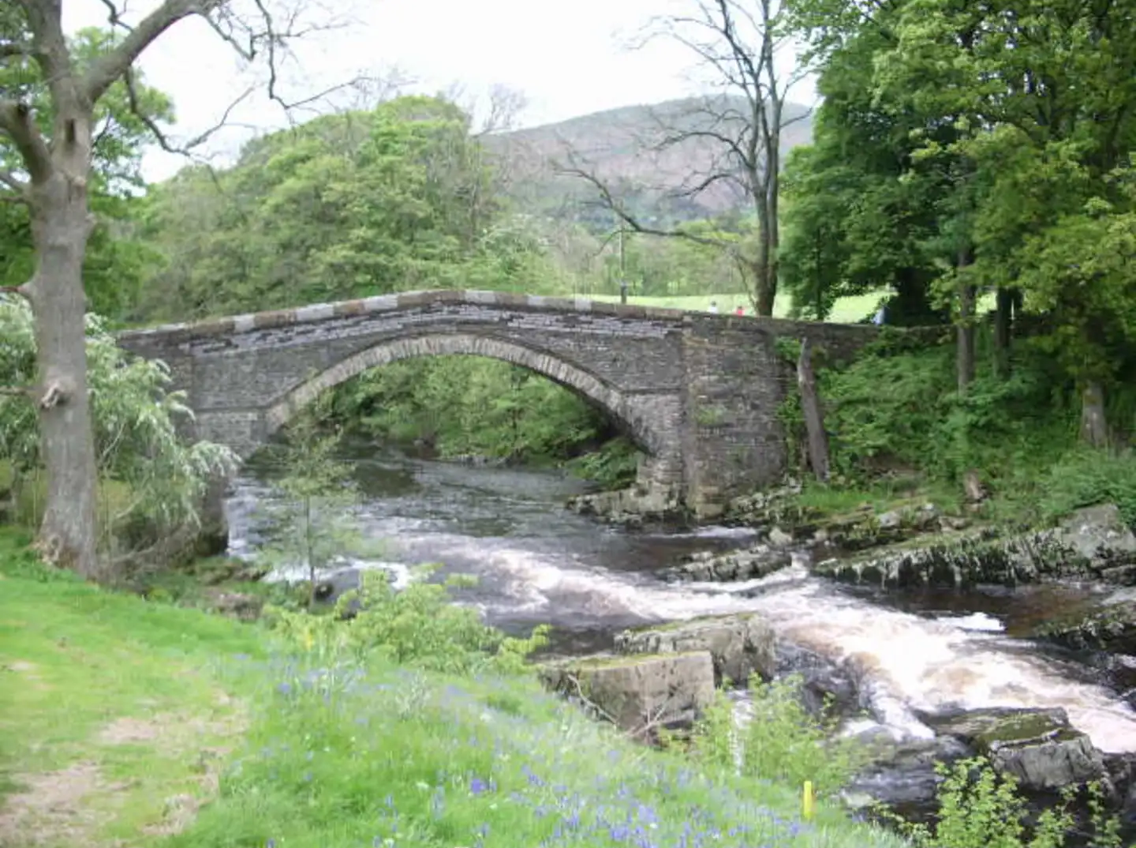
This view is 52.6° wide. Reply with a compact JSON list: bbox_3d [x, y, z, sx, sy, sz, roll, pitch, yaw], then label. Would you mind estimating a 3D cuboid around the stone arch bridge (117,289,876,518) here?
[{"bbox_3d":[-1.639,-0.496,34.767,21.877,6.827,4.200,-2,3,-14],"label":"stone arch bridge"}]

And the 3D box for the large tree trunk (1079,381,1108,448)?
[{"bbox_3d":[14.330,-0.302,31.300,0.660,1.950,0.620,-1,3,0],"label":"large tree trunk"}]

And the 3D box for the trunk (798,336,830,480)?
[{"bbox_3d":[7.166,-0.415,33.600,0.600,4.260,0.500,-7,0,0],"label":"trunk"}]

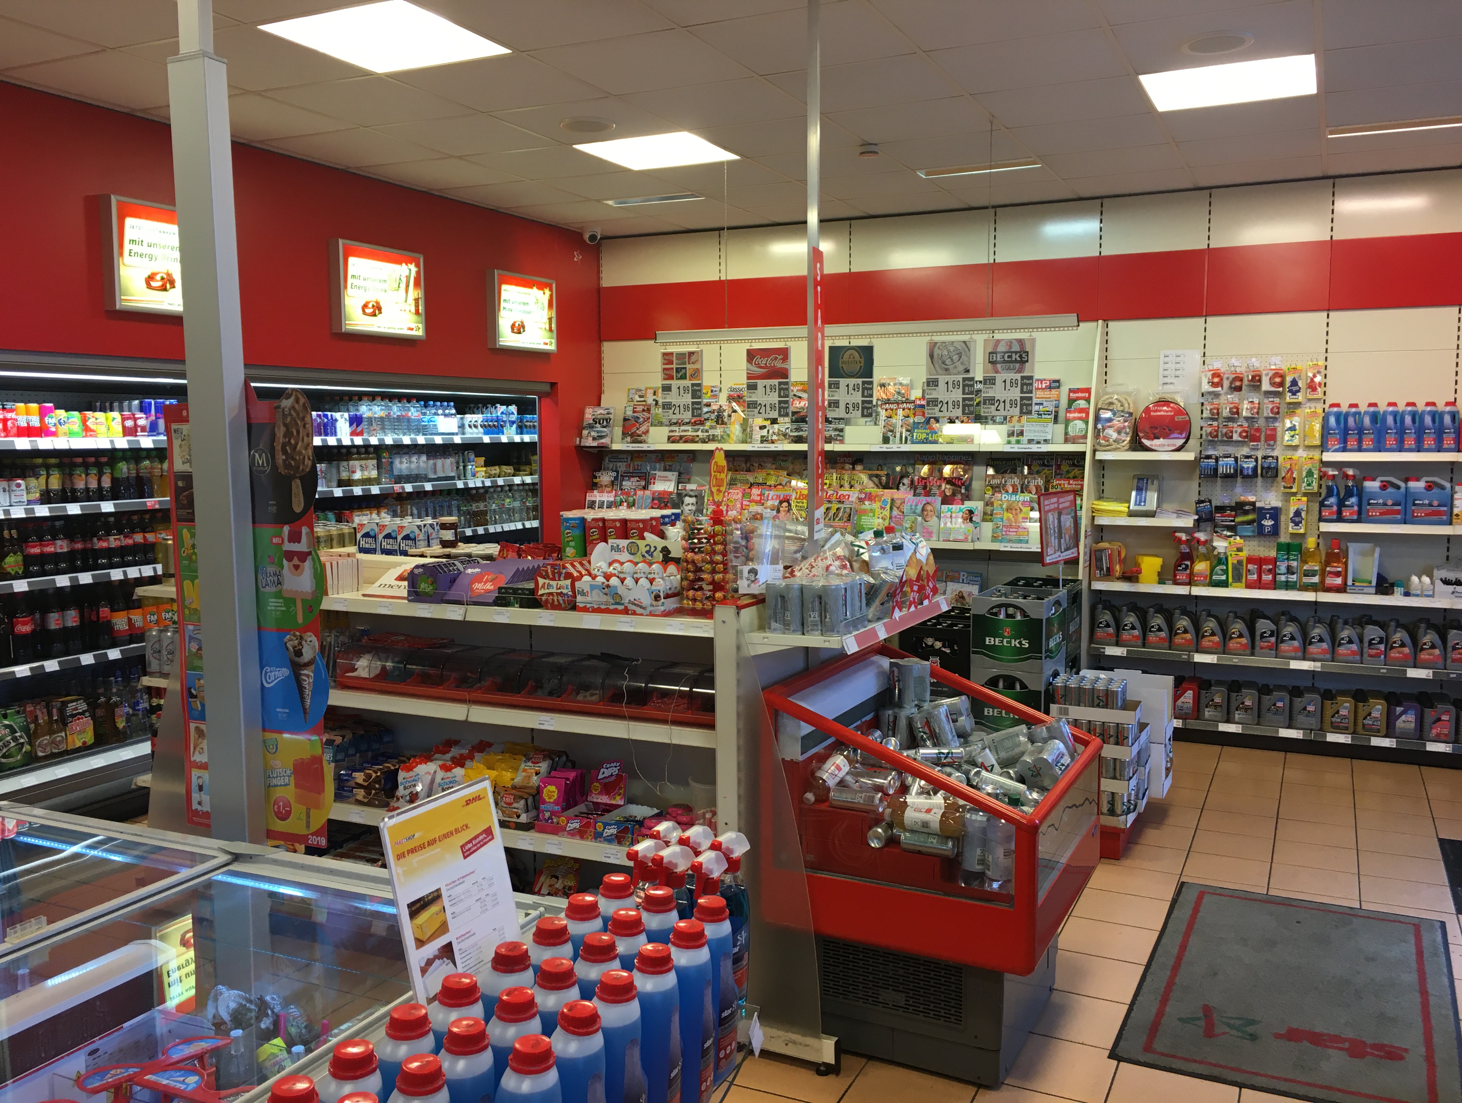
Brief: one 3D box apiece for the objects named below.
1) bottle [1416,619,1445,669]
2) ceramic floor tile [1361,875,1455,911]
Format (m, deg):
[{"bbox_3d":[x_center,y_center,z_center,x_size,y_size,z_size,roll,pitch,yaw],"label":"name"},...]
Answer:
[{"bbox_3d":[3.558,0.475,6.264,0.126,0.237,0.075,3,7,26],"label":"bottle"},{"bbox_3d":[2.452,1.246,4.469,0.298,0.010,0.298,2,6,26],"label":"ceramic floor tile"}]

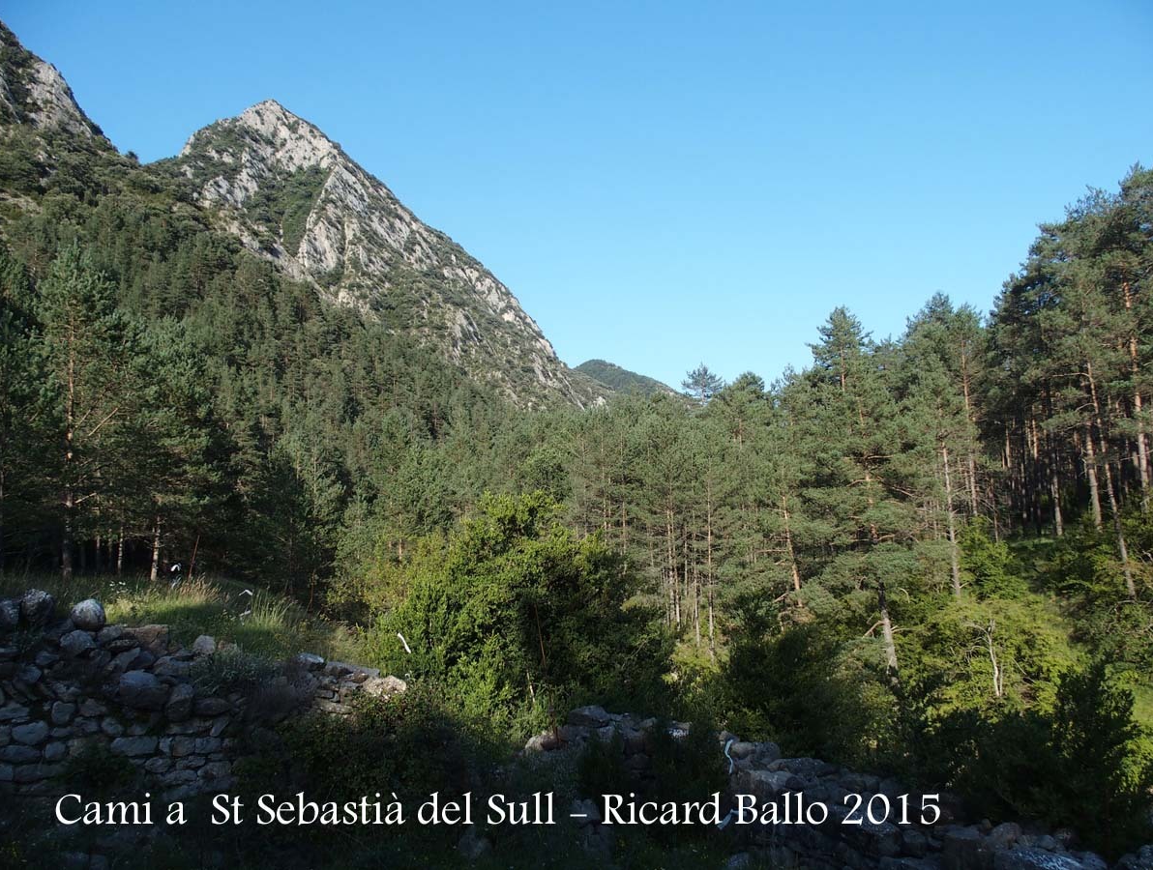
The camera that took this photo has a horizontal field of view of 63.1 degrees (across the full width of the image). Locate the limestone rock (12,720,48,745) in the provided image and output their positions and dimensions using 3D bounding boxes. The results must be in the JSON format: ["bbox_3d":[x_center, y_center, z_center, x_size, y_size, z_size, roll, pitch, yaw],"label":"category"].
[{"bbox_3d":[-4.042,2.205,6.950,0.264,0.172,0.230,-1,-7,0],"label":"limestone rock"}]

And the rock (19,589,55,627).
[{"bbox_3d":[-4.189,1.343,7.300,0.255,0.274,0.260,-1,-7,0],"label":"rock"}]

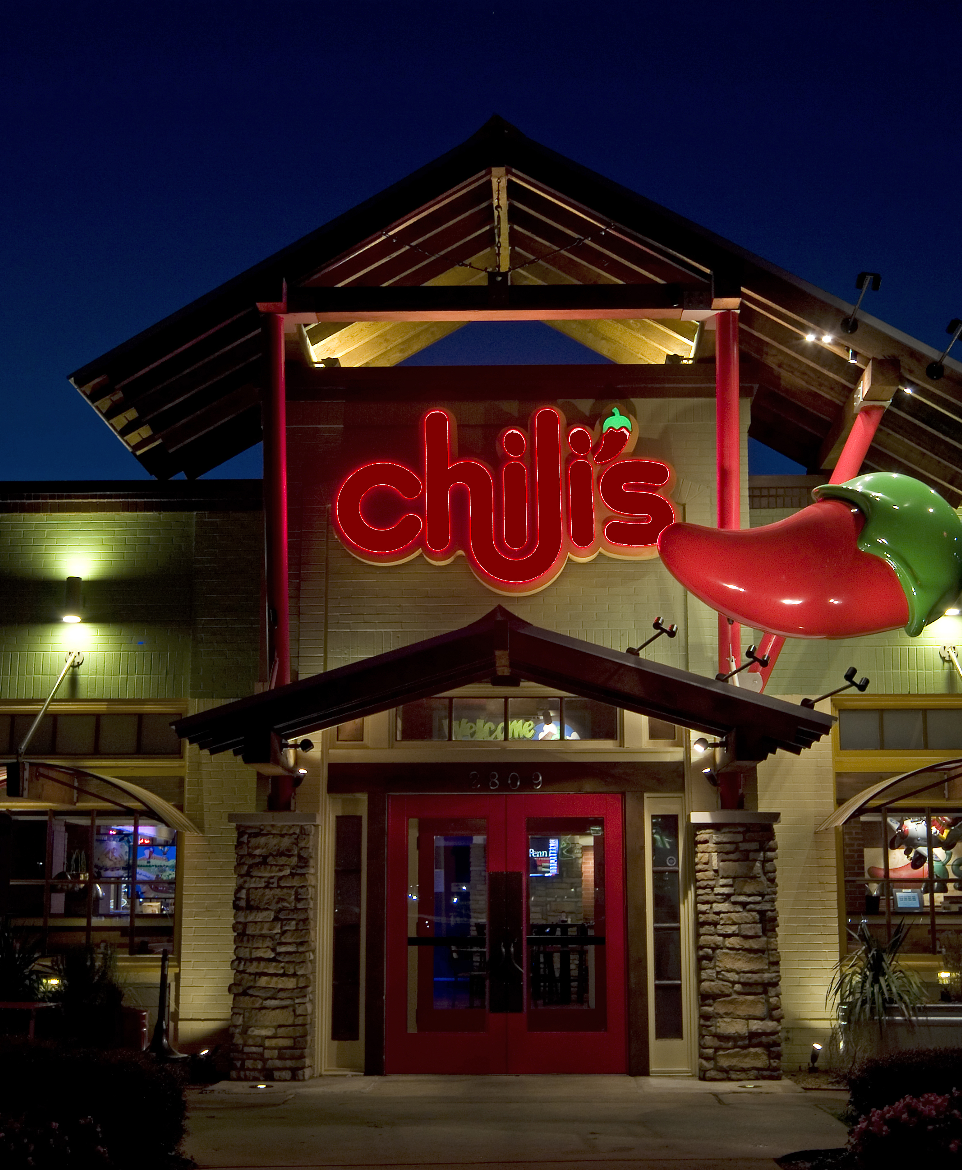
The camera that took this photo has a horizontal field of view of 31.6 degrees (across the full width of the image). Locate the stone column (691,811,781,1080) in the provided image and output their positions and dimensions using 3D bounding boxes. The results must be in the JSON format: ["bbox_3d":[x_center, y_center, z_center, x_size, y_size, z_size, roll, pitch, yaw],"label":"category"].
[{"bbox_3d":[1.968,2.771,13.162,0.689,1.982,0.580,0,-10,1],"label":"stone column"}]

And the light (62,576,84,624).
[{"bbox_3d":[-3.490,0.131,14.577,0.153,0.398,0.200,0,-10,2],"label":"light"}]

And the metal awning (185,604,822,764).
[{"bbox_3d":[0.168,0.869,13.008,4.656,1.104,2.000,0,-10,2],"label":"metal awning"}]

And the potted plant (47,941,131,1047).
[{"bbox_3d":[-2.995,3.141,12.975,0.629,0.831,0.580,0,-10,1],"label":"potted plant"}]

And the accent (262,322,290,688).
[{"bbox_3d":[-1.604,-0.567,13.491,0.175,3.200,0.175,0,0,2],"label":"accent"}]

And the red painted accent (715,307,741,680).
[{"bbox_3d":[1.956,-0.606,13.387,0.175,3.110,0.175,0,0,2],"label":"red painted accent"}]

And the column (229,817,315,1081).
[{"bbox_3d":[-1.604,2.807,13.286,0.679,1.994,0.580,0,-10,2],"label":"column"}]

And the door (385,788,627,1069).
[{"bbox_3d":[0.193,2.740,13.426,1.891,2.171,0.120,0,-10,2],"label":"door"}]

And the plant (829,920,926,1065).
[{"bbox_3d":[3.166,3.245,13.497,0.765,1.139,0.726,0,-10,2],"label":"plant"}]

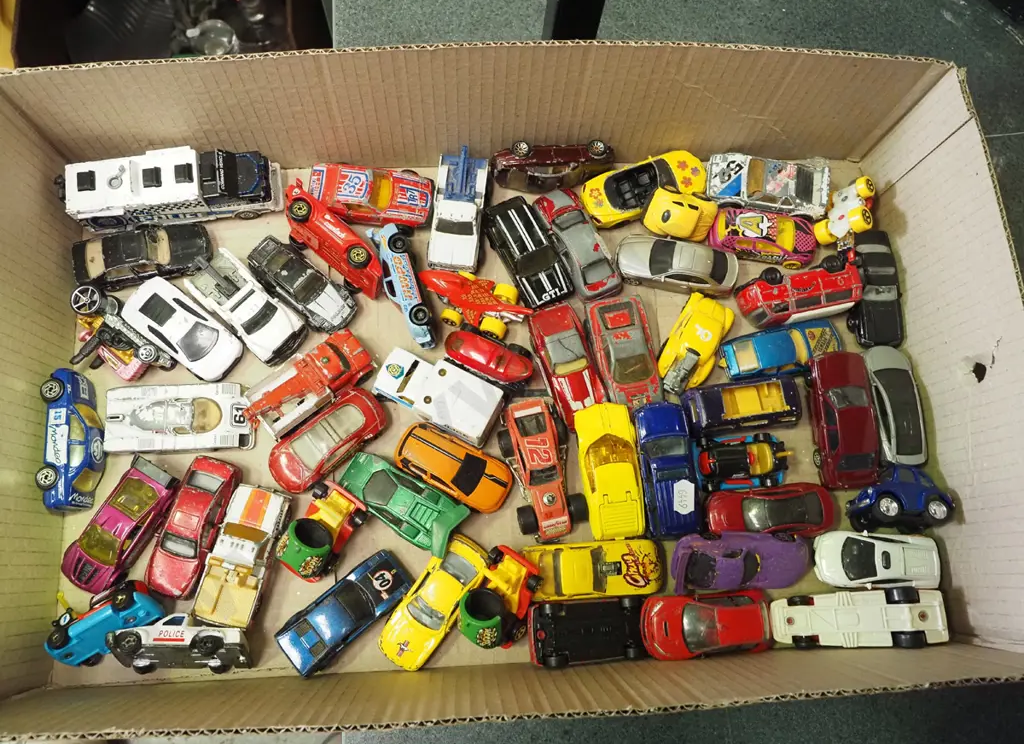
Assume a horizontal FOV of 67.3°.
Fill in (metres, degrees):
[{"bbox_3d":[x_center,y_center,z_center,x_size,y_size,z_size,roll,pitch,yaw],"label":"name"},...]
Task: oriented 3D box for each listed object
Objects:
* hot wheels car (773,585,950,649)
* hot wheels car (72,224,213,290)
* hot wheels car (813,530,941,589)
[{"bbox_3d":[0.189,0.136,0.429,0.094,0.023,0.032,-1,77,-3],"label":"hot wheels car"},{"bbox_3d":[-0.214,-0.068,0.444,0.077,0.021,0.031,-11,78,-4],"label":"hot wheels car"},{"bbox_3d":[0.208,0.108,0.438,0.069,0.019,0.030,3,77,-2],"label":"hot wheels car"}]

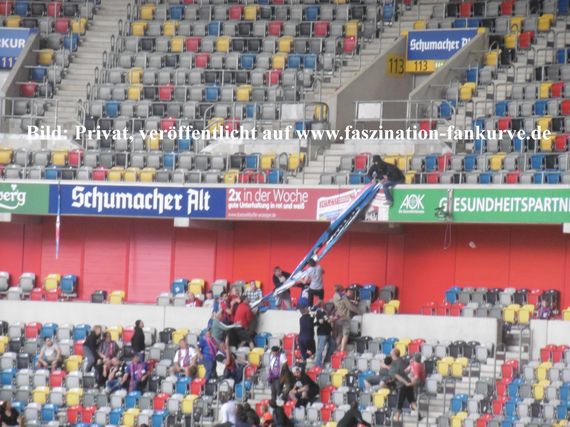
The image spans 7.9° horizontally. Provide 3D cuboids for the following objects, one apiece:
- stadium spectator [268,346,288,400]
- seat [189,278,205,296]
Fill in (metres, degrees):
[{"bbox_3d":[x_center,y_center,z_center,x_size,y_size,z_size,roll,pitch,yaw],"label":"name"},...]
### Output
[{"bbox_3d":[-0.214,4.371,110.000,0.500,1.690,0.350,2,-2,20],"label":"stadium spectator"},{"bbox_3d":[-2.365,2.005,111.200,0.450,0.500,0.340,1,-2,30],"label":"seat"}]

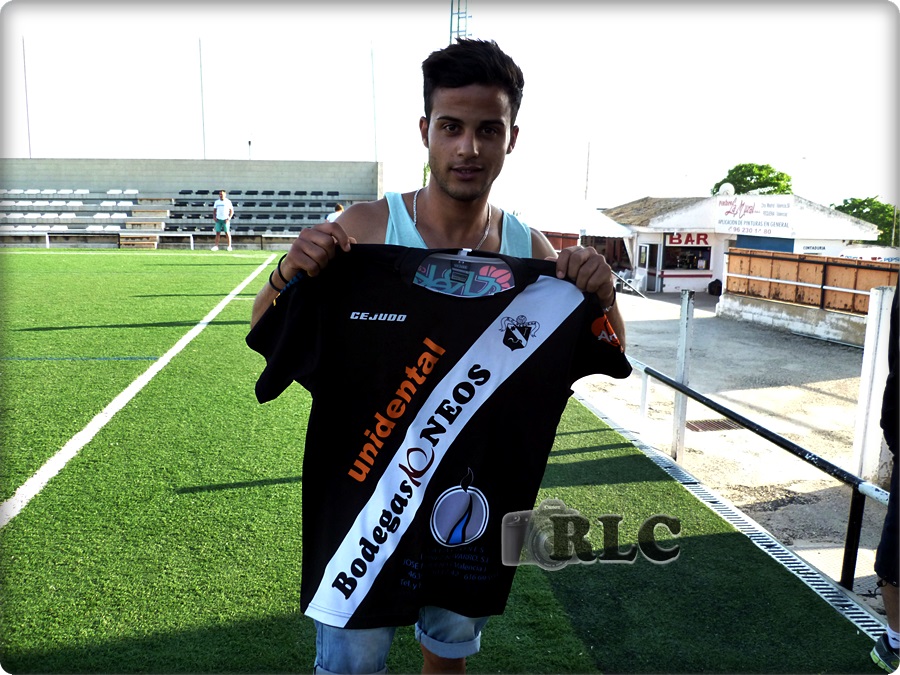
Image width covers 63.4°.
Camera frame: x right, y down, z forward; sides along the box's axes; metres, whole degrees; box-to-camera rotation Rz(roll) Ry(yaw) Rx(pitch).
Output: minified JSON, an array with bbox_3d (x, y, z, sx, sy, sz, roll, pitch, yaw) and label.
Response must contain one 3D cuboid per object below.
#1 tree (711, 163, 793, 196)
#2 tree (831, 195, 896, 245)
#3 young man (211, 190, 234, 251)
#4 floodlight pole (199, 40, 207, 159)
[{"bbox_3d":[15.678,-6.305,38.455,4.500,5.725,4.500,1,10,0],"label":"tree"},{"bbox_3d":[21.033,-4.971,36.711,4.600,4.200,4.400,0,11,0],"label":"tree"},{"bbox_3d":[-6.921,-3.537,22.055,0.610,1.798,0.380,2,10,7],"label":"young man"},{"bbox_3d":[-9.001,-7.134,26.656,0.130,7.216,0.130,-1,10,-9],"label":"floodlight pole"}]

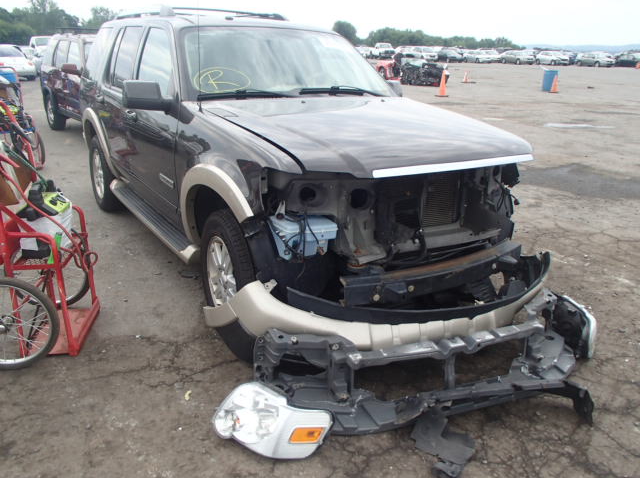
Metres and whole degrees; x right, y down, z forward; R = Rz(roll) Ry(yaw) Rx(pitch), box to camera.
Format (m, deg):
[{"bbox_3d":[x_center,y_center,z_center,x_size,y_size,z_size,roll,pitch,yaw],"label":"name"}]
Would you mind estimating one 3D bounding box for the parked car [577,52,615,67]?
[{"bbox_3d":[28.666,-18.765,54.032,1.800,1.450,4.650,0,20,-2],"label":"parked car"}]

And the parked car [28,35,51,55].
[{"bbox_3d":[-24.112,-16.626,45.663,2.000,2.100,5.400,-9,22,-23],"label":"parked car"}]

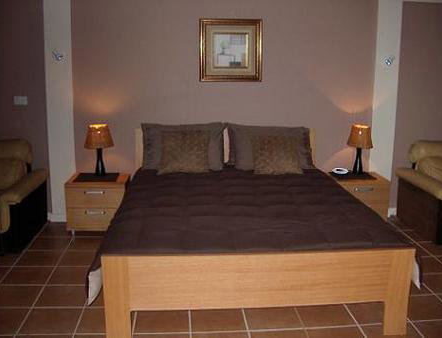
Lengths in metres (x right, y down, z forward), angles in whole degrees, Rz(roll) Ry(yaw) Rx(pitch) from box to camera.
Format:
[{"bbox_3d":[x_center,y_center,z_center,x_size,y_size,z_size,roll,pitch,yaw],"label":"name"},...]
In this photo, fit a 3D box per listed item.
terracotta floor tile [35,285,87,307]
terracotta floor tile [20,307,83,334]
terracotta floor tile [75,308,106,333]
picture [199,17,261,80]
[{"bbox_3d":[-0.996,0.807,3.131,0.320,0.010,0.320,0,12,-5],"label":"terracotta floor tile"},{"bbox_3d":[-0.979,0.884,2.865,0.325,0.010,0.325,0,12,-5],"label":"terracotta floor tile"},{"bbox_3d":[-0.664,0.889,2.891,0.325,0.010,0.325,0,12,-5],"label":"terracotta floor tile"},{"bbox_3d":[0.093,-1.059,4.417,0.572,0.572,0.035,0,12,-5],"label":"picture"}]

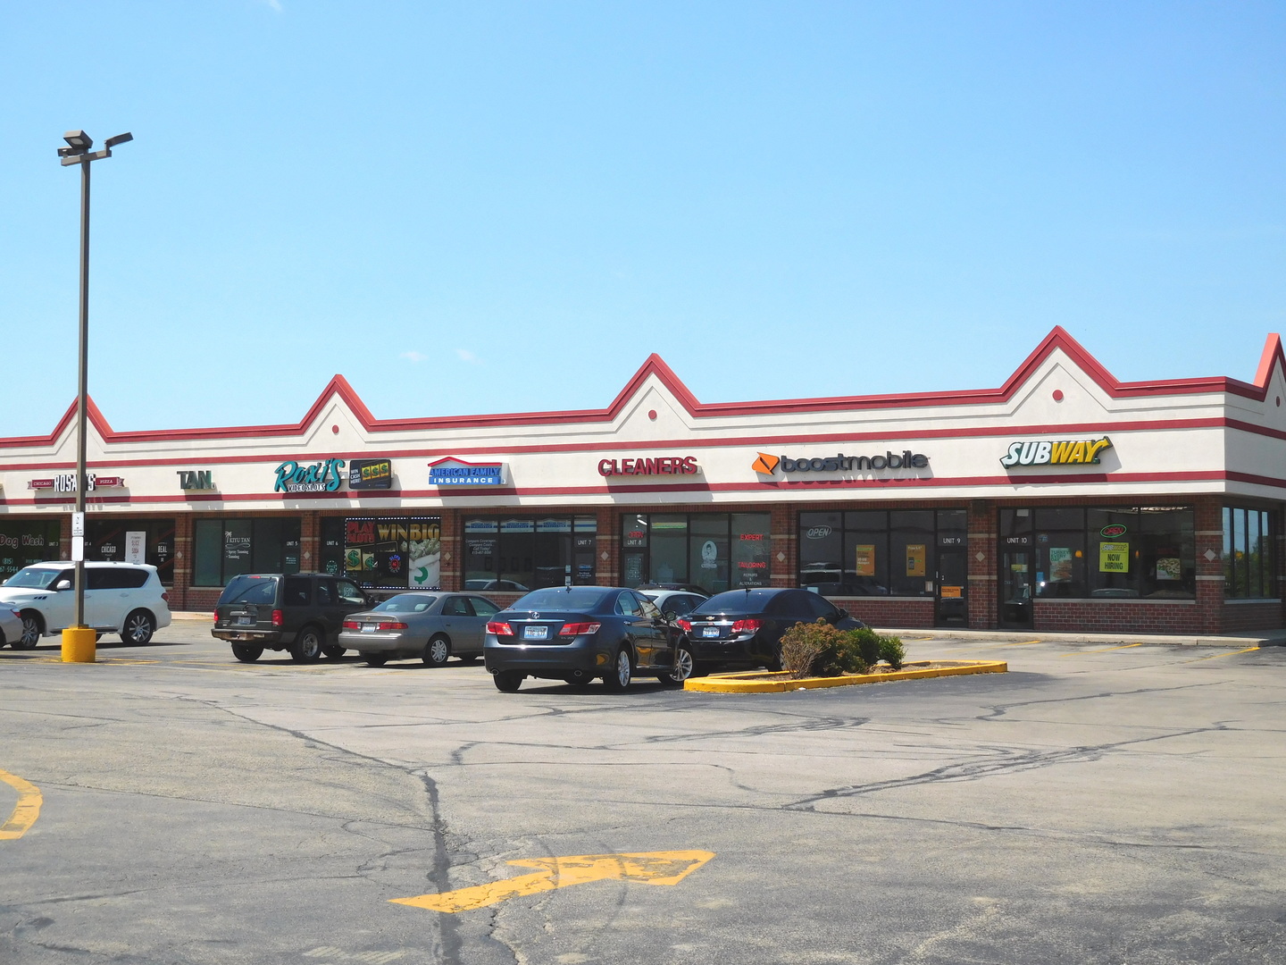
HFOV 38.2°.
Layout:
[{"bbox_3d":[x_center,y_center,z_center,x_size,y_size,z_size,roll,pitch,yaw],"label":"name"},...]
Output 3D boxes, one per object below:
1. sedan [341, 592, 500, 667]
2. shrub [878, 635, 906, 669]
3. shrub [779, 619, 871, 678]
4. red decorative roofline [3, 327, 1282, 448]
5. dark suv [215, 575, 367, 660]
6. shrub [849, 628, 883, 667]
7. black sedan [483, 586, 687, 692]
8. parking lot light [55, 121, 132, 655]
[{"bbox_3d":[-3.736,2.813,35.934,1.790,1.420,4.790,-2,-3,34],"label":"sedan"},{"bbox_3d":[4.129,2.829,30.909,0.500,0.558,0.500,0,-2,0],"label":"shrub"},{"bbox_3d":[2.753,2.513,28.120,1.370,0.872,1.200,0,-2,0],"label":"shrub"},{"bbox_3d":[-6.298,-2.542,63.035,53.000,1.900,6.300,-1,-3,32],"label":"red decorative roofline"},{"bbox_3d":[-6.676,2.752,38.005,1.800,1.750,4.800,-1,-3,29],"label":"dark suv"},{"bbox_3d":[3.575,2.695,30.114,0.720,0.682,0.700,0,-2,0],"label":"shrub"},{"bbox_3d":[-0.691,2.195,26.340,1.830,1.450,4.860,-1,-2,17],"label":"black sedan"},{"bbox_3d":[-10.404,-1.664,34.999,1.300,10.028,0.750,-2,-3,38],"label":"parking lot light"}]

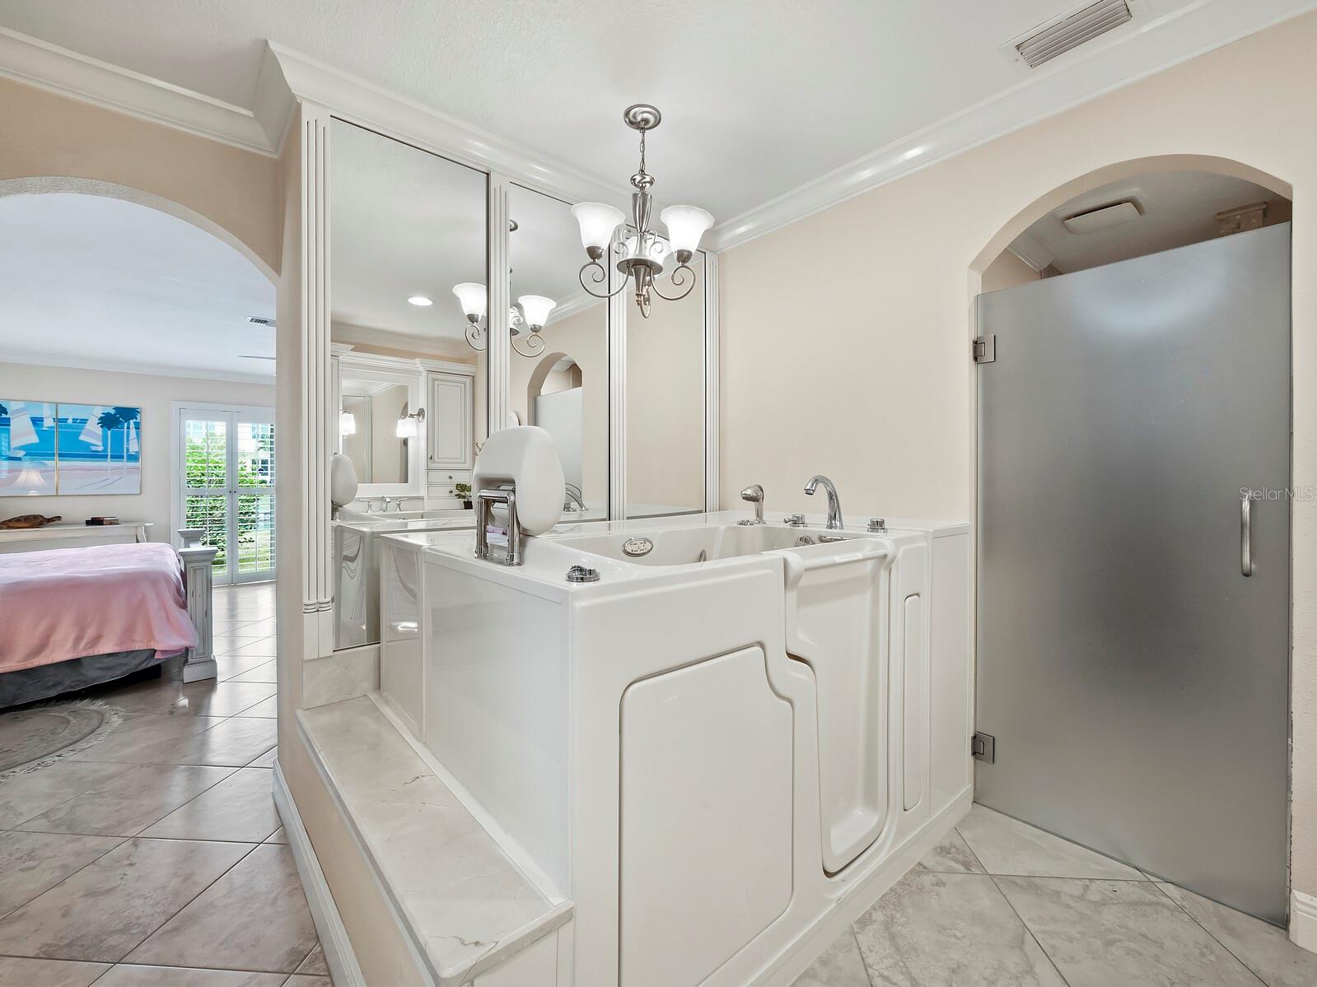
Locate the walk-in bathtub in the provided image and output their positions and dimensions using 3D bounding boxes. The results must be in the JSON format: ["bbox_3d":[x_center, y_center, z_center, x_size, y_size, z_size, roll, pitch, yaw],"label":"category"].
[{"bbox_3d":[0.121,0.645,1.781,1.691,1.056,1.125,-1,2,-42],"label":"walk-in bathtub"}]

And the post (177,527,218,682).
[{"bbox_3d":[-2.849,0.734,3.308,0.178,0.814,0.178,-1,2,-42],"label":"post"}]

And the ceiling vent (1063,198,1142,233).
[{"bbox_3d":[2.146,-1.315,2.574,0.255,0.041,0.244,-1,2,-42],"label":"ceiling vent"}]

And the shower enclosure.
[{"bbox_3d":[1.412,0.107,1.695,0.127,2.135,0.748,-1,2,-42],"label":"shower enclosure"}]

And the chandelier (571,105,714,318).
[{"bbox_3d":[-0.056,-0.981,1.878,0.478,0.667,0.458,0,1,-2],"label":"chandelier"}]

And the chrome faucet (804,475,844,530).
[{"bbox_3d":[0.549,0.033,1.767,0.214,0.188,0.059,-1,2,-42],"label":"chrome faucet"}]

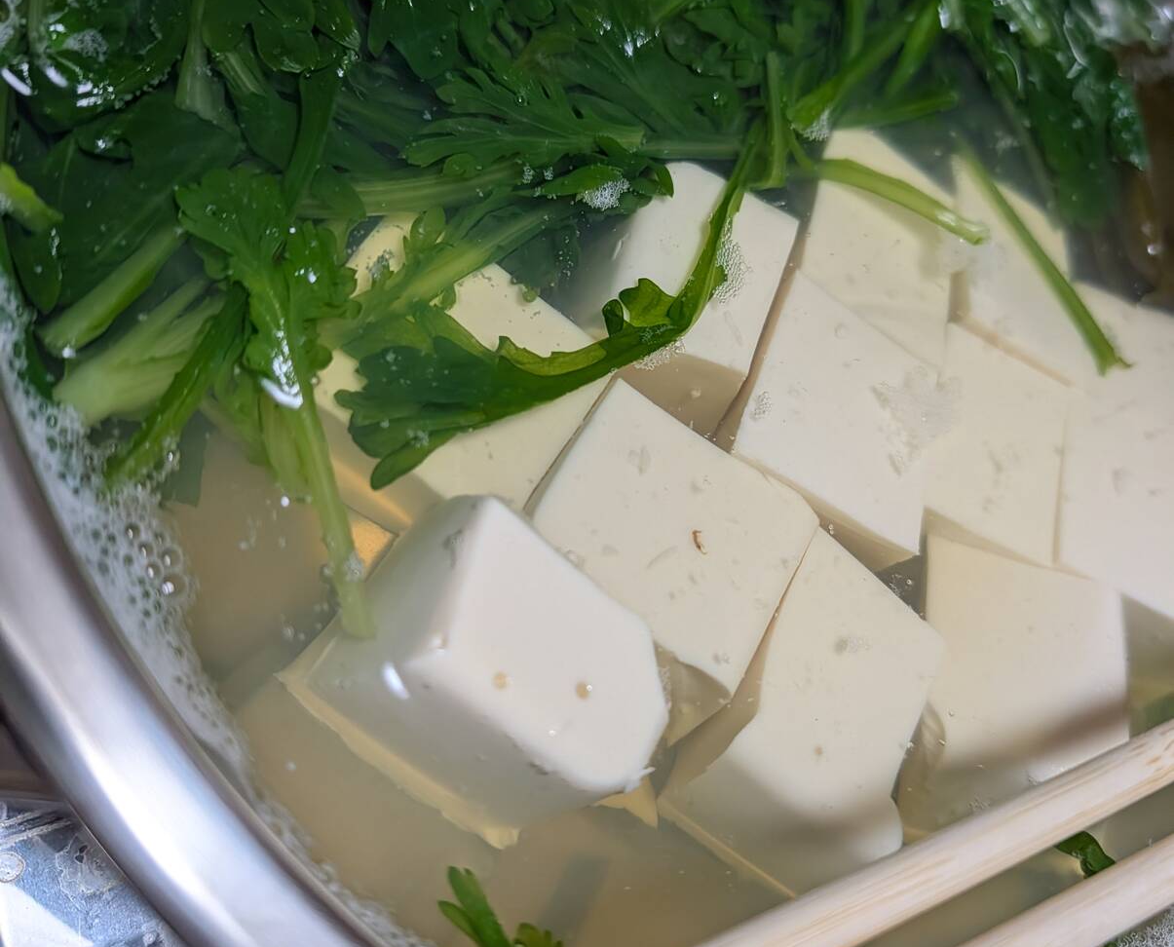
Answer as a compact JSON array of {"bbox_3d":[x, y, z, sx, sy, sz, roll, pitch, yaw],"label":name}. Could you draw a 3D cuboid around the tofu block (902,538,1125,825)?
[{"bbox_3d":[0.055,0.030,0.157,0.038,0.024,0.030,14,70,-23],"label":"tofu block"}]

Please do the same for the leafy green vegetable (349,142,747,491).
[{"bbox_3d":[0.000,-0.017,0.131,0.068,0.015,0.019,-36,93,-30],"label":"leafy green vegetable"}]

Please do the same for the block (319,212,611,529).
[{"bbox_3d":[-0.022,-0.010,0.154,0.034,0.027,0.028,32,63,-15],"label":"block"}]

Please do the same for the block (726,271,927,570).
[{"bbox_3d":[0.035,-0.006,0.179,0.034,0.029,0.034,28,64,-18],"label":"block"}]

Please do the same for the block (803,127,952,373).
[{"bbox_3d":[0.038,-0.031,0.168,0.027,0.024,0.029,23,66,-19],"label":"block"}]

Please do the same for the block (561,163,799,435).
[{"bbox_3d":[0.010,-0.023,0.147,0.021,0.024,0.027,23,66,-19],"label":"block"}]

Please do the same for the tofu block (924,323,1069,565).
[{"bbox_3d":[0.064,-0.002,0.195,0.028,0.029,0.035,22,66,-20],"label":"tofu block"}]

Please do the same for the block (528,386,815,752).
[{"bbox_3d":[0.006,0.011,0.137,0.032,0.024,0.027,37,60,-5],"label":"block"}]

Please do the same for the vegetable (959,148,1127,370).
[{"bbox_3d":[0.083,-0.039,0.197,0.007,0.005,0.050,-35,92,-31],"label":"vegetable"}]

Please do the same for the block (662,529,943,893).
[{"bbox_3d":[0.028,0.029,0.141,0.025,0.024,0.030,38,52,-5],"label":"block"}]

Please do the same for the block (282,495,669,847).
[{"bbox_3d":[-0.013,0.024,0.138,0.035,0.026,0.025,41,54,-21],"label":"block"}]

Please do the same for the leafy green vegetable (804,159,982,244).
[{"bbox_3d":[0.053,-0.047,0.184,0.040,0.005,0.008,14,69,-23],"label":"leafy green vegetable"}]

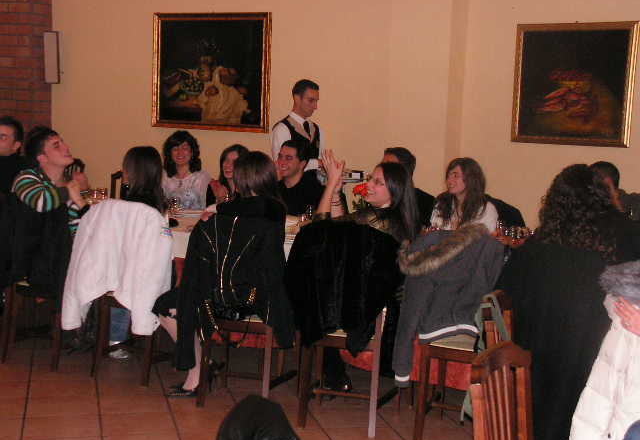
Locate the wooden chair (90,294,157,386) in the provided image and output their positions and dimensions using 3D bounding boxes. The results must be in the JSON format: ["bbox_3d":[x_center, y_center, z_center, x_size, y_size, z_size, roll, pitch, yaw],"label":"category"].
[{"bbox_3d":[-1.000,0.383,5.855,0.420,0.970,0.500,5,7,24],"label":"wooden chair"}]

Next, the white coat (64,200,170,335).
[{"bbox_3d":[-1.067,0.212,5.611,0.550,0.670,0.260,5,7,24],"label":"white coat"}]

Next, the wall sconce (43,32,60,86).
[{"bbox_3d":[-2.268,-1.372,8.900,0.150,0.440,0.090,5,7,27],"label":"wall sconce"}]

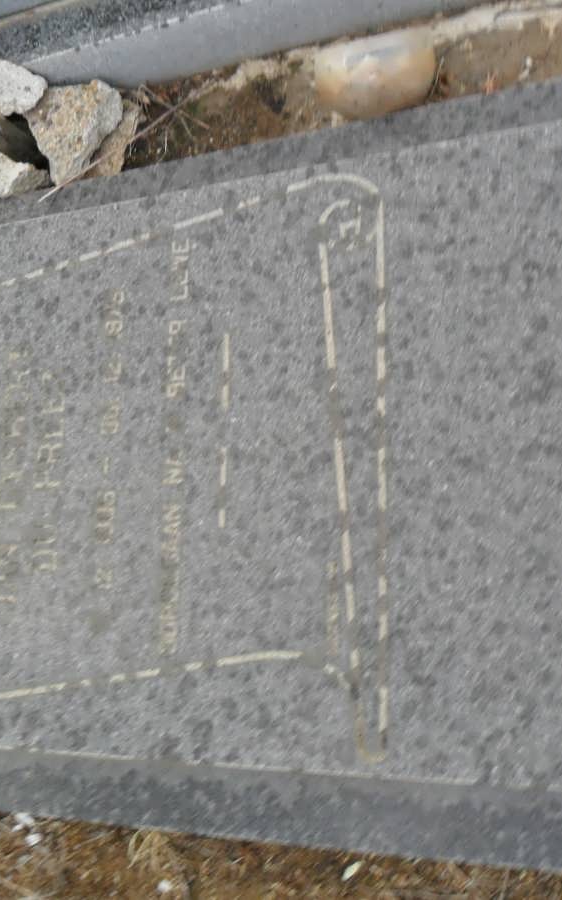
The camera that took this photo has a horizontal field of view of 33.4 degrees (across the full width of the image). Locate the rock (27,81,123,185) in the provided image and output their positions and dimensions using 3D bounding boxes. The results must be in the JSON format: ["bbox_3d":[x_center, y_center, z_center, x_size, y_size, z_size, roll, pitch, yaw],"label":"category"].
[{"bbox_3d":[-0.343,-0.533,1.586,0.130,0.110,0.165,9,84,24],"label":"rock"}]

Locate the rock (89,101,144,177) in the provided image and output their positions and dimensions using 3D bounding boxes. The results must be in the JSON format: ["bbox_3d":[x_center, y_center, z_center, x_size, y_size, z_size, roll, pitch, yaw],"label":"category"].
[{"bbox_3d":[-0.297,-0.526,1.605,0.085,0.075,0.145,16,87,24],"label":"rock"}]

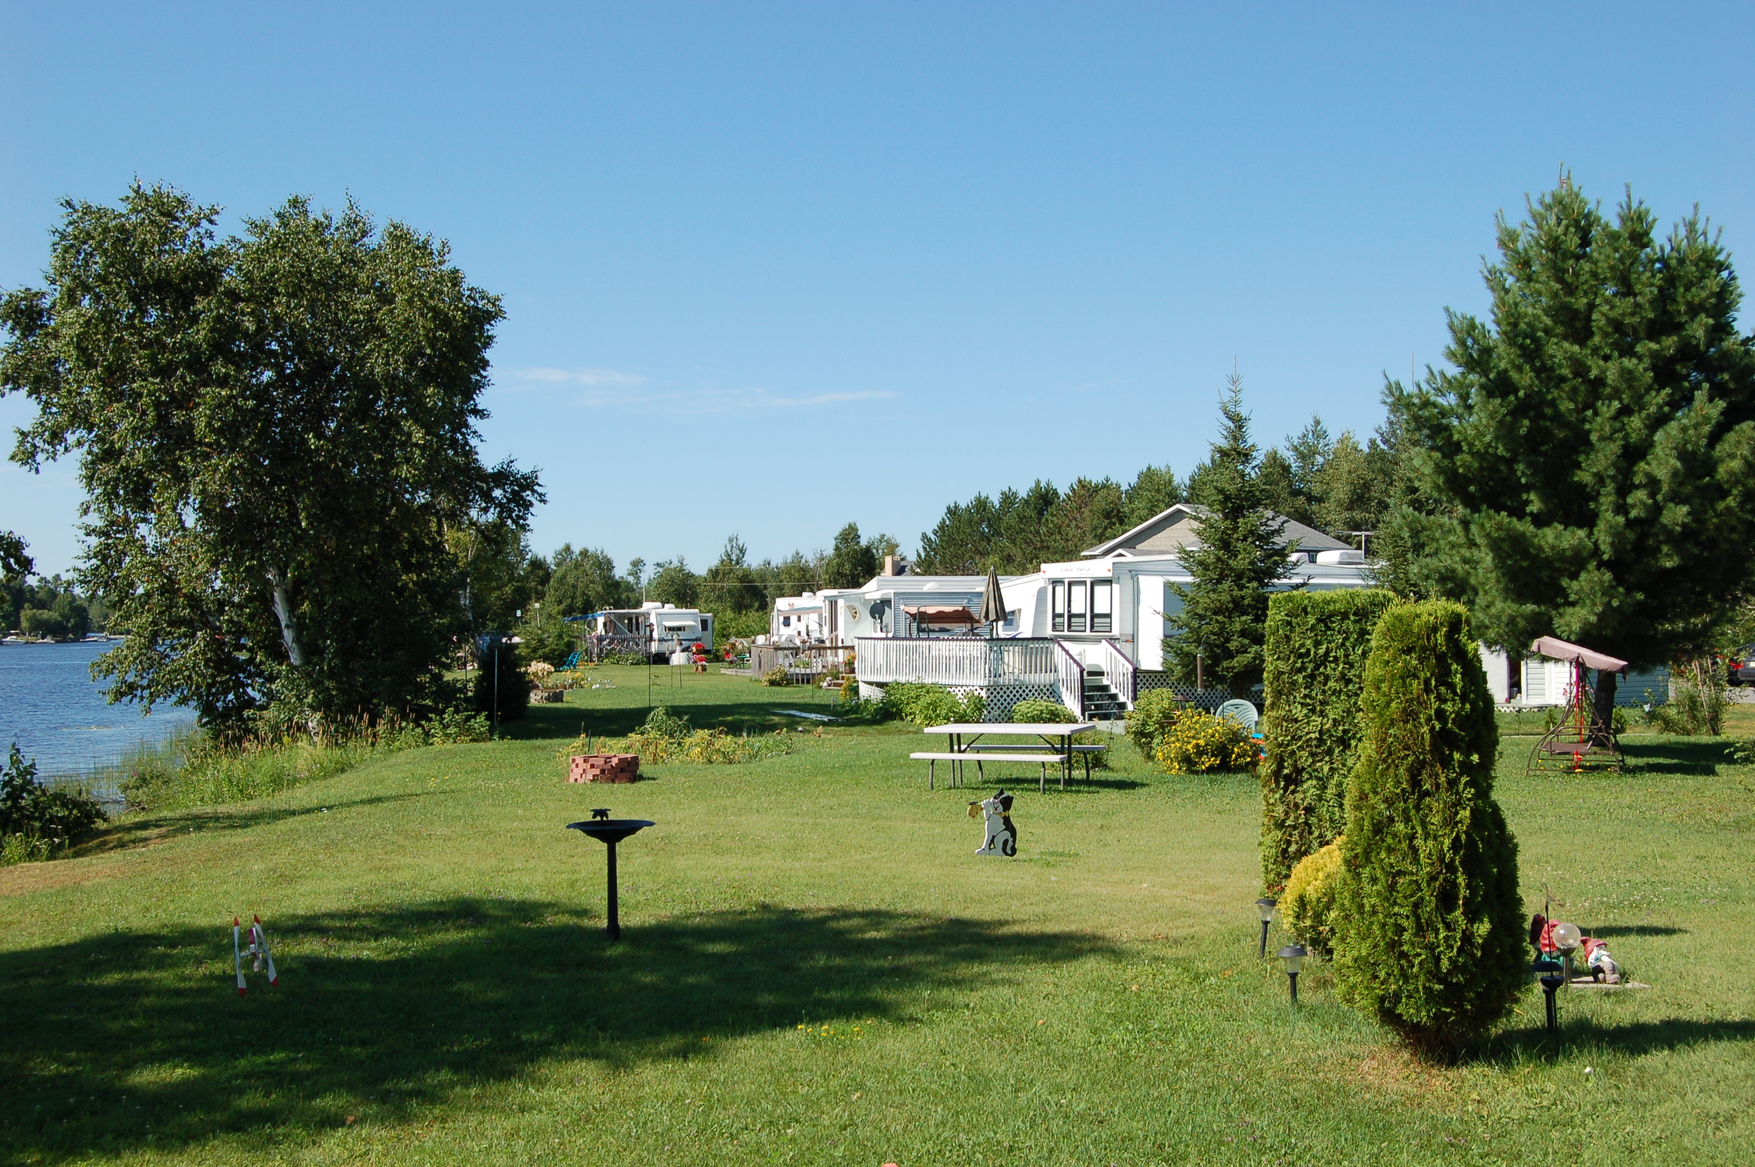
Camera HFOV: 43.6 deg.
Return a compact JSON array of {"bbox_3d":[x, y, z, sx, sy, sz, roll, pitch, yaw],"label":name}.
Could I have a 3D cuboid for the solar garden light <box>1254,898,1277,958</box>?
[{"bbox_3d":[2.160,1.910,12.200,0.120,0.345,0.120,0,-1,0],"label":"solar garden light"}]

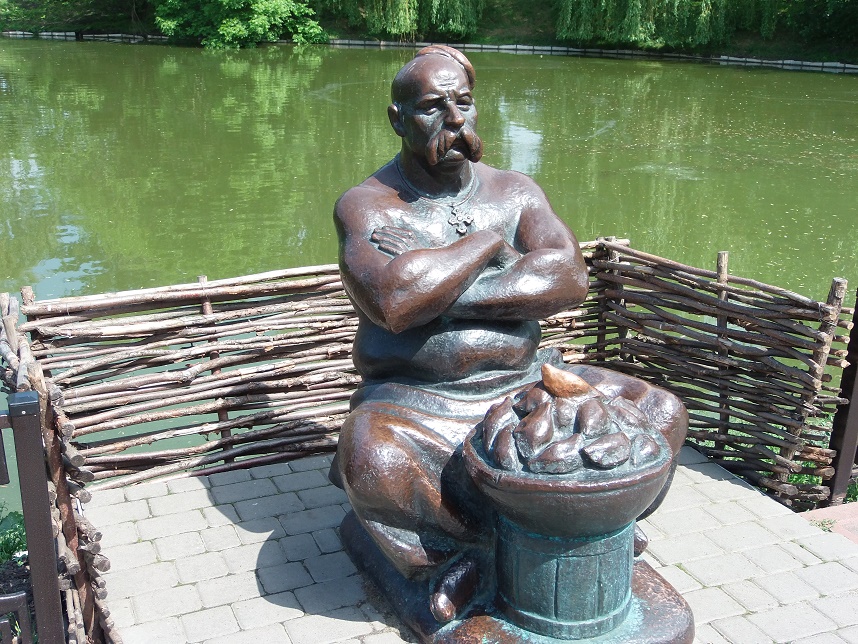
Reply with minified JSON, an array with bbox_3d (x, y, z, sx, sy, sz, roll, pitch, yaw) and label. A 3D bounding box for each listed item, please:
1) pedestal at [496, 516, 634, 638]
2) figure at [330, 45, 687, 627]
[{"bbox_3d":[0.306,0.517,2.251,0.300,0.225,0.300,1,18,0],"label":"pedestal"},{"bbox_3d":[0.157,-0.055,2.465,0.790,1.175,0.770,-6,19,-21],"label":"figure"}]

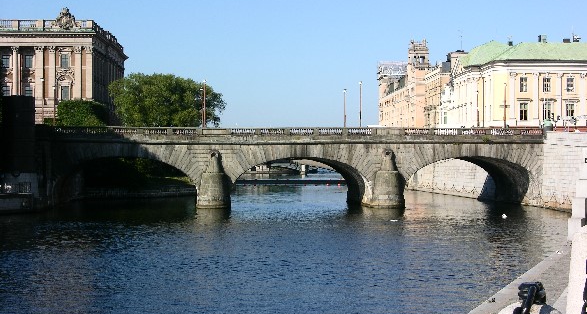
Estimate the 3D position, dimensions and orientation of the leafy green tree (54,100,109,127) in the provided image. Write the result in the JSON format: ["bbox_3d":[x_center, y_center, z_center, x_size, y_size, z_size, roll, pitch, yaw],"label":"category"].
[{"bbox_3d":[-33.940,-4.800,190.000,8.800,9.000,8.500,0,-1,-5],"label":"leafy green tree"}]

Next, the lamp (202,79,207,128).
[{"bbox_3d":[-10.460,-5.660,140.110,0.450,6.700,0.450,0,-1,-5],"label":"lamp"}]

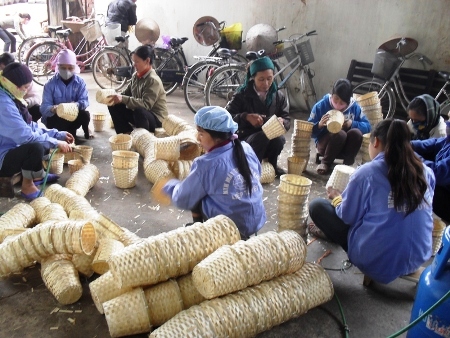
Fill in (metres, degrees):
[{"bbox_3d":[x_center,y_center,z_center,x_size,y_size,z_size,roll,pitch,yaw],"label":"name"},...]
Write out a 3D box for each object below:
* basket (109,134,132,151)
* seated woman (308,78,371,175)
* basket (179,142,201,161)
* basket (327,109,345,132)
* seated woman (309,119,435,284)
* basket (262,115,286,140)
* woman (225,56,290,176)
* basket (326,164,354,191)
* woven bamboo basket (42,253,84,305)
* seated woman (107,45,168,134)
[{"bbox_3d":[-0.911,-0.174,3.970,0.200,0.175,0.200,3,20,0],"label":"basket"},{"bbox_3d":[1.032,-0.440,4.186,0.530,0.790,0.630,8,22,15],"label":"seated woman"},{"bbox_3d":[-0.299,-0.184,3.885,0.200,0.200,0.170,0,20,-8],"label":"basket"},{"bbox_3d":[0.983,-0.436,4.050,0.165,0.165,0.165,11,49,8],"label":"basket"},{"bbox_3d":[0.824,0.122,2.560,0.500,0.850,0.620,-5,21,-21],"label":"seated woman"},{"bbox_3d":[0.407,-0.341,3.780,0.155,0.178,0.178,-36,0,6],"label":"basket"},{"bbox_3d":[0.314,-0.508,4.092,0.540,0.950,0.650,-5,22,-15],"label":"woman"},{"bbox_3d":[0.685,0.064,2.630,0.180,0.155,0.180,11,24,-5],"label":"basket"},{"bbox_3d":[-0.762,0.528,2.164,0.175,0.175,0.210,-18,38,-25],"label":"woven bamboo basket"},{"bbox_3d":[-0.912,-0.867,4.942,0.690,0.940,0.490,-9,24,-26],"label":"seated woman"}]

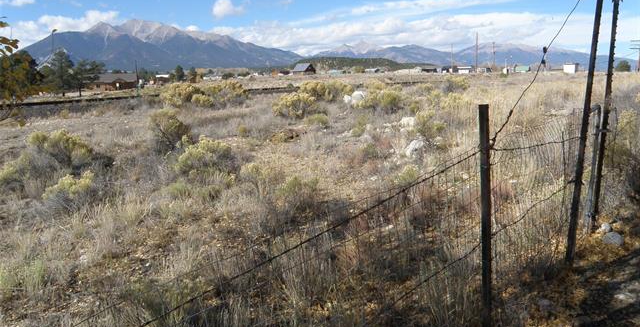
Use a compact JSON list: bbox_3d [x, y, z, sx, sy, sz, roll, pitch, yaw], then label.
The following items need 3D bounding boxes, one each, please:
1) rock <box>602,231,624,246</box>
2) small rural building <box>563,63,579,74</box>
[{"bbox_3d":[2.721,0.687,4.437,0.204,0.137,0.163,0,11,0],"label":"rock"},{"bbox_3d":[56.935,-21.592,109.166,3.000,2.800,3.500,-9,14,-40],"label":"small rural building"}]

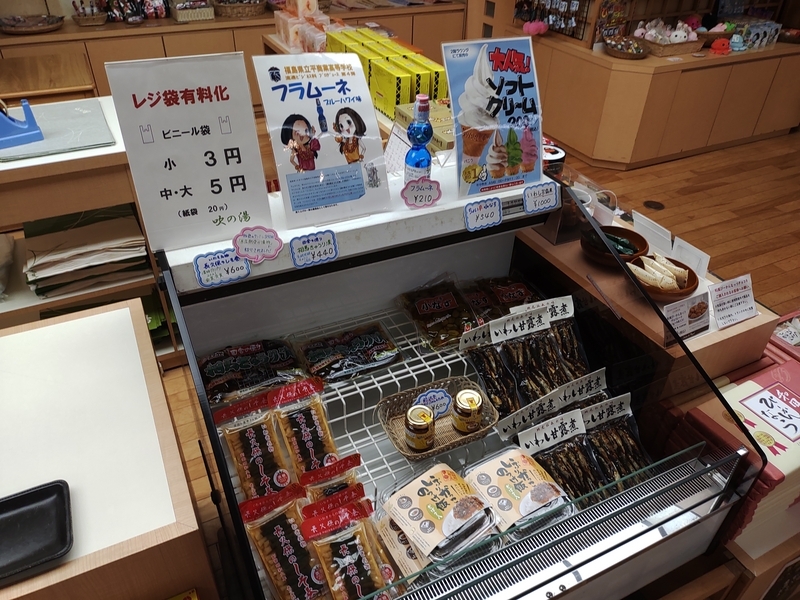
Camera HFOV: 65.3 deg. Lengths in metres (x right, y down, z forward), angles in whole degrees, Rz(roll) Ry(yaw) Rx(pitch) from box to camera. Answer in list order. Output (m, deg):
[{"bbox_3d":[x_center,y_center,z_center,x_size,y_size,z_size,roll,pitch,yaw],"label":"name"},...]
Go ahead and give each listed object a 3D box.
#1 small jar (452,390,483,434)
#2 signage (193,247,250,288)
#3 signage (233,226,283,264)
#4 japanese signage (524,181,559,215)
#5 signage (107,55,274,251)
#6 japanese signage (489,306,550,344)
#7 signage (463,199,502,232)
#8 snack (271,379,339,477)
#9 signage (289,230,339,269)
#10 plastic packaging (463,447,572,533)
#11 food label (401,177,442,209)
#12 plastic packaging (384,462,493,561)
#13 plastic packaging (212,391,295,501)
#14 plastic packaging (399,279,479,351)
[{"bbox_3d":[0.127,0.212,1.178,0.052,0.067,0.052,1,36,-1],"label":"small jar"},{"bbox_3d":[-0.304,-0.053,1.067,0.085,0.056,0.005,-15,19,-22],"label":"signage"},{"bbox_3d":[-0.252,-0.099,1.112,0.092,0.065,0.005,-9,17,-23],"label":"signage"},{"bbox_3d":[0.298,-0.215,1.313,0.083,0.056,0.005,-15,19,-22],"label":"japanese signage"},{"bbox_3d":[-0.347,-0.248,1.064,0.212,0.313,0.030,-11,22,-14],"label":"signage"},{"bbox_3d":[0.263,0.052,1.360,0.125,0.045,0.006,-15,-3,-22],"label":"japanese signage"},{"bbox_3d":[0.174,-0.177,1.296,0.088,0.056,0.005,-15,19,-21],"label":"signage"},{"bbox_3d":[-0.180,0.255,1.195,0.100,0.030,0.200,-15,59,-22],"label":"snack"},{"bbox_3d":[-0.159,-0.094,1.158,0.089,0.059,0.005,-15,19,-21],"label":"signage"},{"bbox_3d":[0.210,0.353,1.131,0.140,0.040,0.155,-18,40,-25],"label":"plastic packaging"},{"bbox_3d":[0.043,-0.210,1.213,0.087,0.063,0.008,-15,27,-22],"label":"food label"},{"bbox_3d":[0.068,0.355,1.025,0.131,0.035,0.146,-27,34,-24],"label":"plastic packaging"},{"bbox_3d":[-0.240,0.268,1.057,0.099,0.032,0.207,-15,63,-21],"label":"plastic packaging"},{"bbox_3d":[0.086,0.035,1.436,0.130,0.033,0.165,-15,51,-22],"label":"plastic packaging"}]

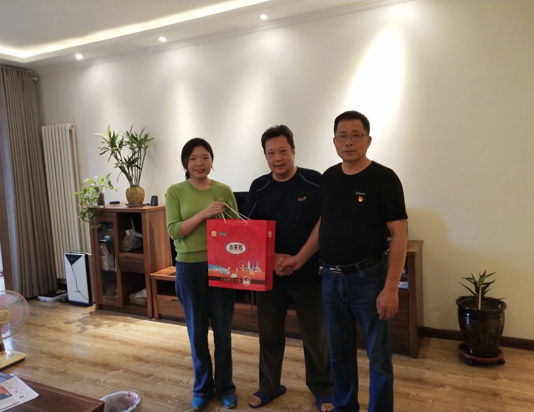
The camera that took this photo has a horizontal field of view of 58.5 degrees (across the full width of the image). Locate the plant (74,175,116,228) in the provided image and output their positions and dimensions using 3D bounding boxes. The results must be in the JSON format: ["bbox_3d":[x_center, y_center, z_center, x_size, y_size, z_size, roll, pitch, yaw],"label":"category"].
[{"bbox_3d":[-1.842,-0.059,5.089,0.437,0.556,0.377,-4,4,-20],"label":"plant"}]

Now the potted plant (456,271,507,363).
[{"bbox_3d":[1.513,0.769,3.364,0.333,0.645,0.333,0,5,28],"label":"potted plant"}]

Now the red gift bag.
[{"bbox_3d":[-0.144,0.264,2.611,0.362,0.372,0.094,0,0,27],"label":"red gift bag"}]

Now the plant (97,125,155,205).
[{"bbox_3d":[-1.440,-0.428,4.918,0.566,0.854,0.477,-3,4,-16],"label":"plant"}]

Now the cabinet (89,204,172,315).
[{"bbox_3d":[-1.403,0.557,4.990,0.769,1.068,0.397,0,5,28],"label":"cabinet"}]

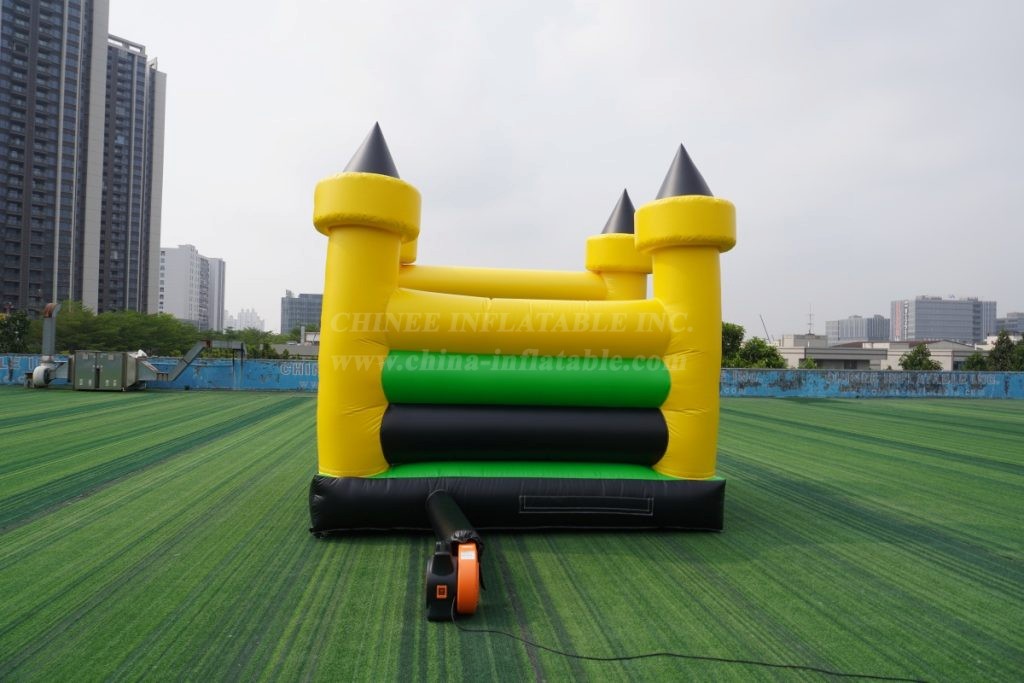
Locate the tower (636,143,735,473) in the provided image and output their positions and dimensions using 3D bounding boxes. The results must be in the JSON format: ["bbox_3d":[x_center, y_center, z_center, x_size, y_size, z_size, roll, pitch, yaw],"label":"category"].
[{"bbox_3d":[1.749,-0.368,7.048,1.055,3.413,1.055,1,-1,-7],"label":"tower"}]

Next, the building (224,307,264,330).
[{"bbox_3d":[-451.426,-19.786,1149.411,62.000,75.000,35.000,1,-1,-11],"label":"building"}]

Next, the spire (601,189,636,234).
[{"bbox_3d":[1.405,-1.600,8.460,0.660,0.610,0.660,1,-1,-7],"label":"spire"}]

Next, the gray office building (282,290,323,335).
[{"bbox_3d":[-116.754,-8.803,399.678,42.000,41.000,30.000,1,-1,-9],"label":"gray office building"}]

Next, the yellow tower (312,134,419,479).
[{"bbox_3d":[-1.389,-0.435,6.673,1.055,3.413,1.055,1,-1,-7],"label":"yellow tower"}]

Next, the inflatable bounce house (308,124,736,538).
[{"bbox_3d":[-0.016,-0.137,7.950,4.010,3.924,3.004,1,-1,-7],"label":"inflatable bounce house"}]

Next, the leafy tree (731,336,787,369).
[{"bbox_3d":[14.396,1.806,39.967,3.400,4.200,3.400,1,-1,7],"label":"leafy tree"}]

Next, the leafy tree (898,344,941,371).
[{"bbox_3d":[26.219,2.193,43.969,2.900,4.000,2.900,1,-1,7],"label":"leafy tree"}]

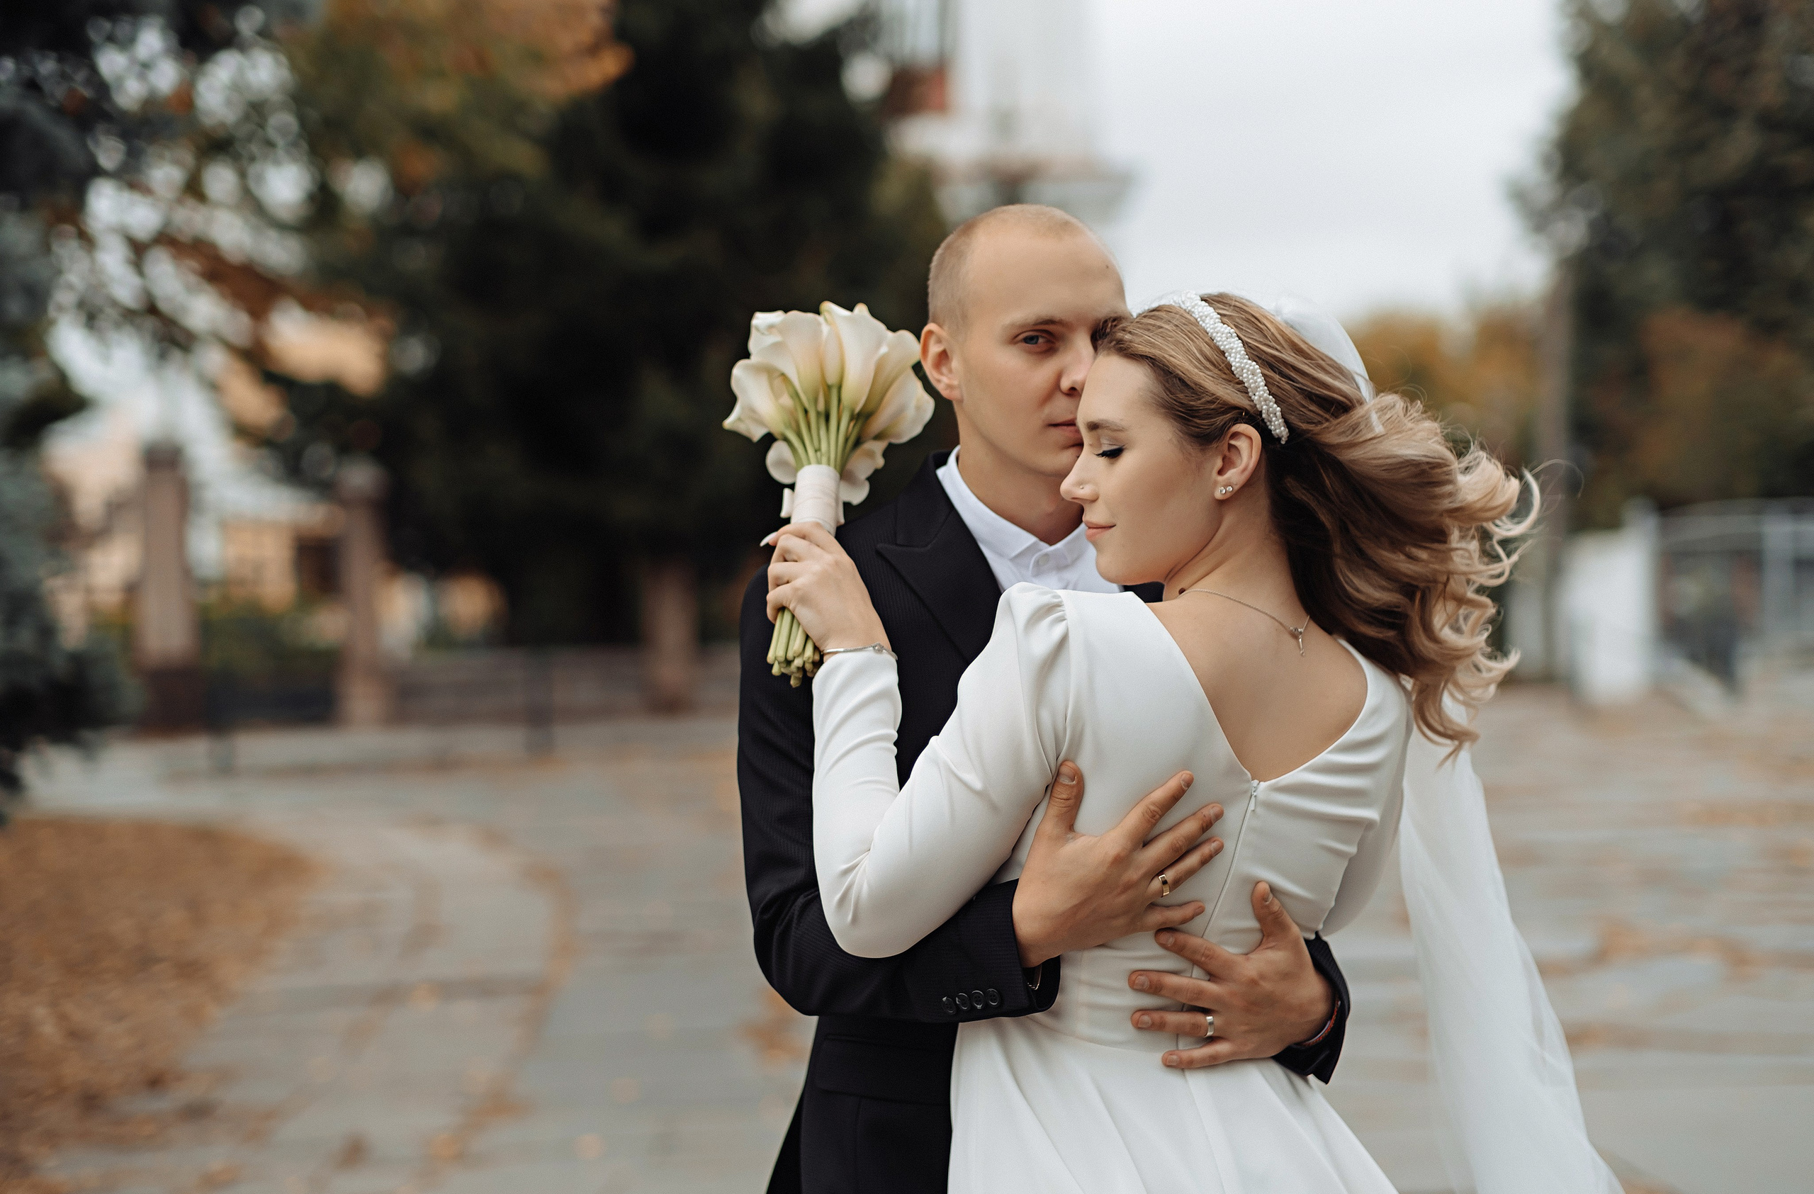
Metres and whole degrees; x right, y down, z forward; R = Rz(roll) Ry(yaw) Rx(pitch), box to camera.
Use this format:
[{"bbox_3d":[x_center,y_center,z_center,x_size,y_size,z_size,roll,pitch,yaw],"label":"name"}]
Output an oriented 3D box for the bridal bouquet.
[{"bbox_3d":[-0.074,-0.081,3.500,0.175,0.335,0.175,8,-32,0],"label":"bridal bouquet"}]

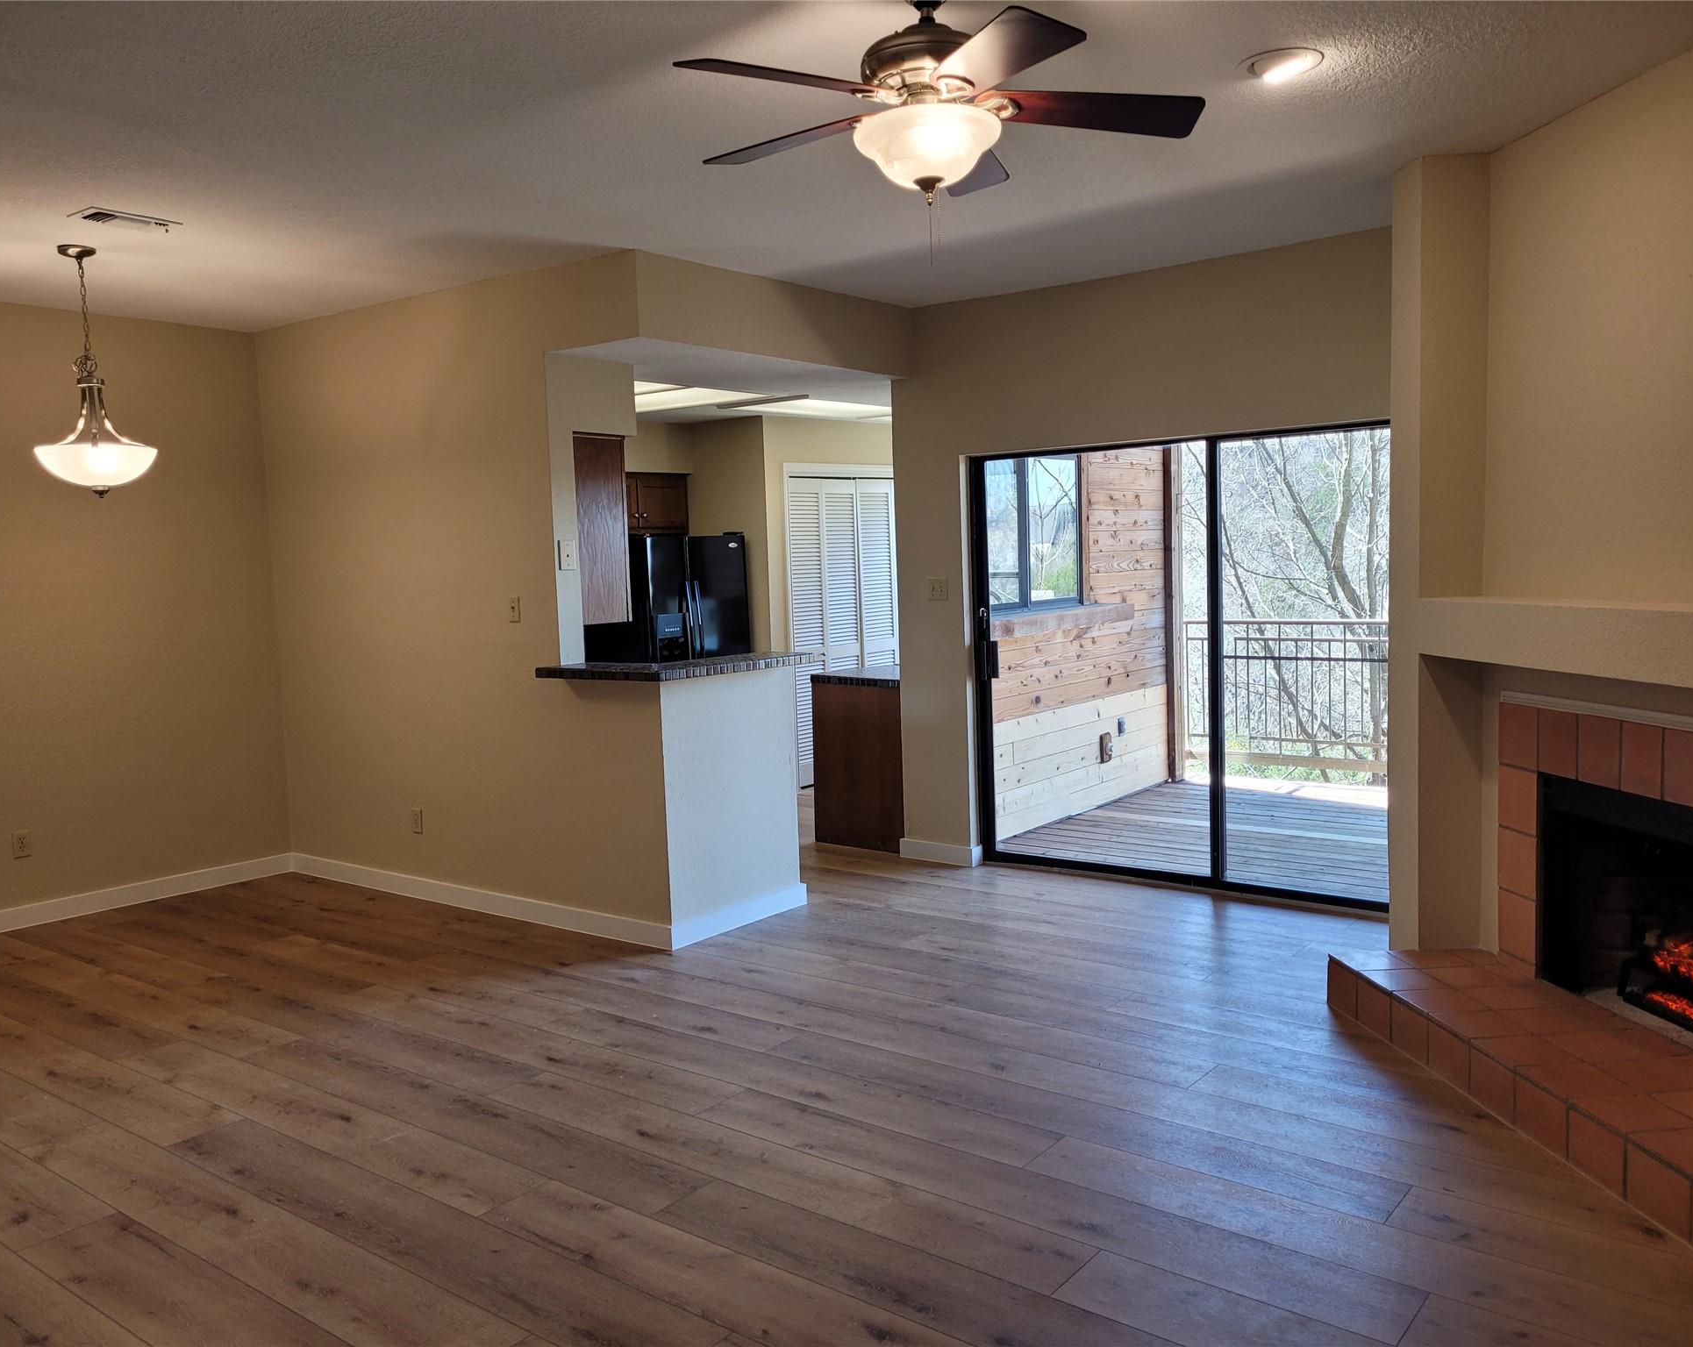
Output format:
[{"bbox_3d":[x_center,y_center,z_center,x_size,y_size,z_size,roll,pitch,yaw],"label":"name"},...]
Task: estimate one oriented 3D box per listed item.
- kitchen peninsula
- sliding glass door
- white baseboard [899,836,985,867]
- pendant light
[{"bbox_3d":[-0.679,0.504,5.781,0.685,1.121,0.970,2,6,36],"label":"kitchen peninsula"},{"bbox_3d":[1.650,-0.030,5.957,2.436,2.005,0.110,2,6,36],"label":"sliding glass door"},{"bbox_3d":[0.482,0.893,6.792,0.435,0.099,0.105,2,6,36],"label":"white baseboard"},{"bbox_3d":[-2.773,-1.097,4.942,0.400,0.898,0.400,2,6,36],"label":"pendant light"}]

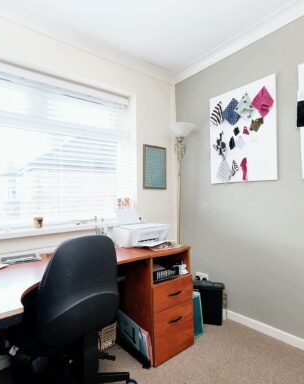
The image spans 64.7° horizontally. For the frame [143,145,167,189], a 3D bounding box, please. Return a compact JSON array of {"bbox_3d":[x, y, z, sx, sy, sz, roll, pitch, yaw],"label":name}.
[{"bbox_3d":[0.044,-0.245,2.403,0.303,0.428,0.020,0,-2,-39],"label":"frame"}]

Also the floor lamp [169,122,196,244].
[{"bbox_3d":[0.269,0.239,2.271,0.270,1.810,0.270,0,-2,-39],"label":"floor lamp"}]

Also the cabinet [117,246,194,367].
[{"bbox_3d":[-0.010,0.779,1.869,0.390,0.720,0.520,0,-2,-39],"label":"cabinet"}]

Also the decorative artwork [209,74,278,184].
[{"bbox_3d":[0.742,-0.477,2.015,0.022,0.800,0.595,0,-2,-39],"label":"decorative artwork"}]

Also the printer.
[{"bbox_3d":[-0.091,0.275,1.921,0.420,0.278,0.310,0,-2,-39],"label":"printer"}]

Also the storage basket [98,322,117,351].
[{"bbox_3d":[-0.376,1.050,1.847,0.160,0.200,0.200,0,-2,-39],"label":"storage basket"}]

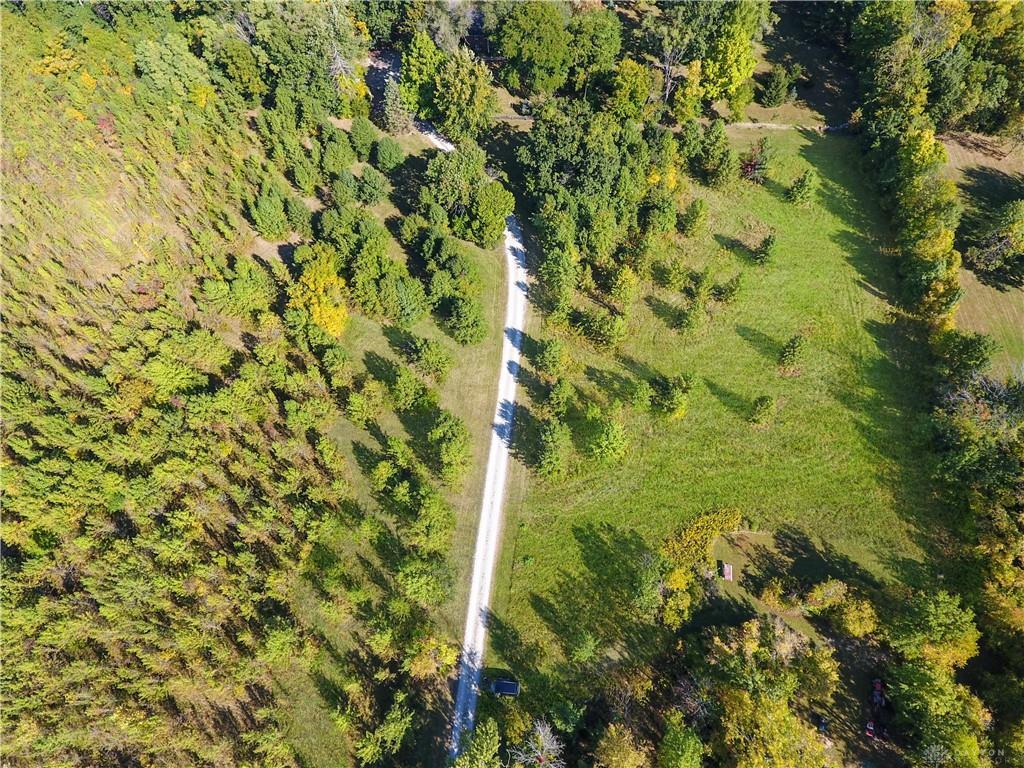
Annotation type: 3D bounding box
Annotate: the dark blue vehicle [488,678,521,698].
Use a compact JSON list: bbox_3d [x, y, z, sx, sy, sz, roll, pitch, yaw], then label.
[{"bbox_3d":[-1.095,42.206,82.000,4.600,1.700,1.860,4,55,3],"label":"dark blue vehicle"}]

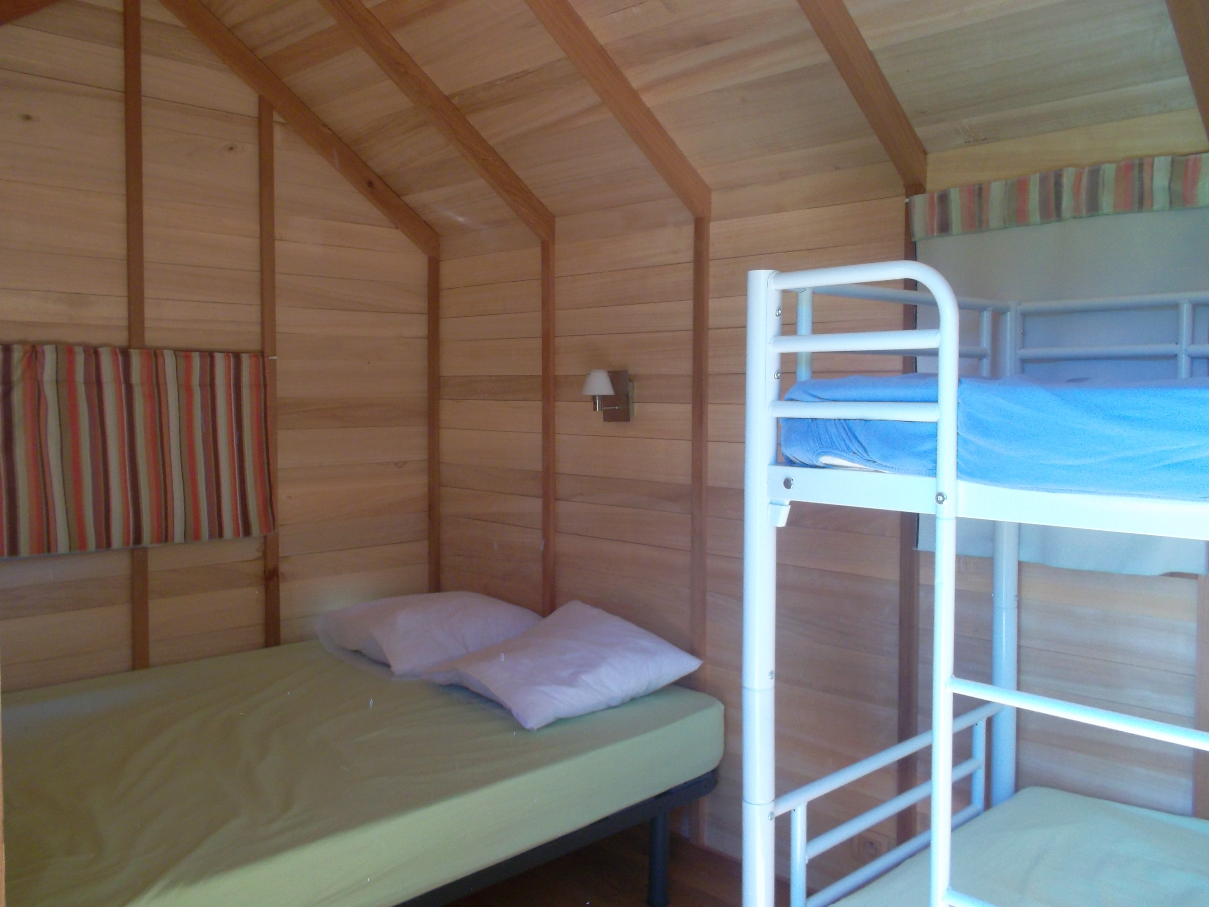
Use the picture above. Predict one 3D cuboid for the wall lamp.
[{"bbox_3d":[0.004,-0.172,2.938,0.110,0.155,0.160,4,5,44],"label":"wall lamp"}]

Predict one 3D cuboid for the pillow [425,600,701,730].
[{"bbox_3d":[-0.126,0.564,2.756,0.540,0.140,0.580,6,12,44],"label":"pillow"}]

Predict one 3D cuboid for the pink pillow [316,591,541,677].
[{"bbox_3d":[-0.588,0.553,3.220,0.580,0.140,0.580,5,9,44],"label":"pink pillow"}]

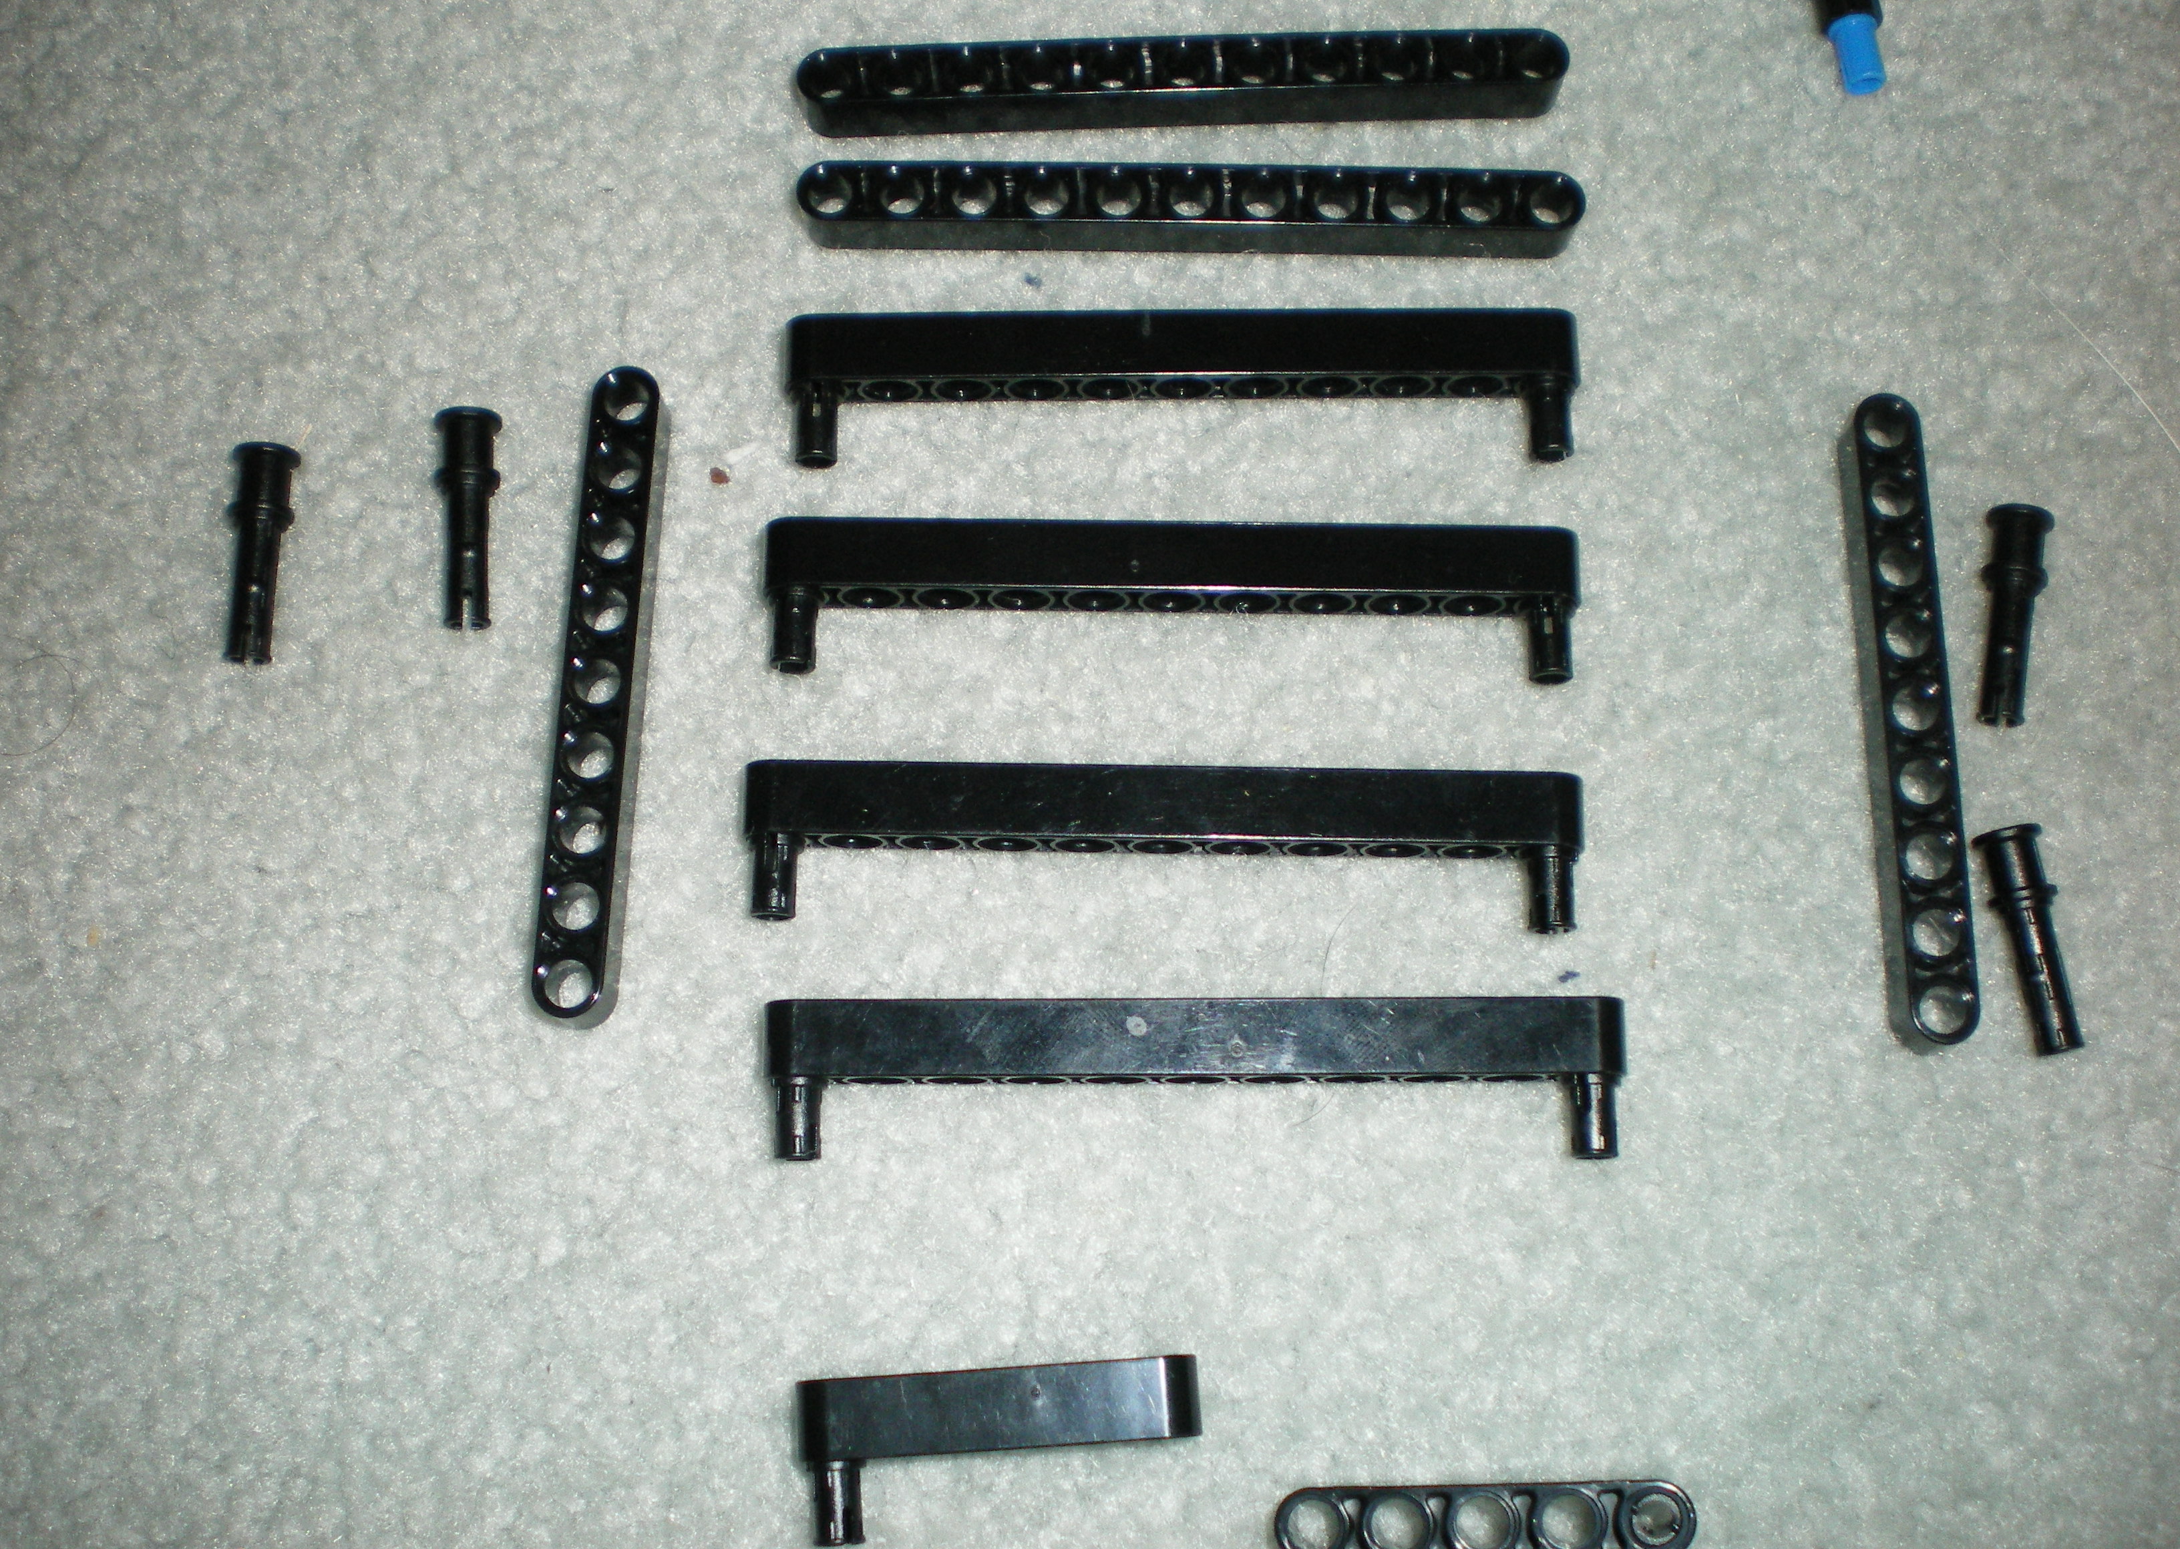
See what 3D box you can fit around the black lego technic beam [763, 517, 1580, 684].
[{"bbox_3d":[0.009,-0.018,0.241,0.087,0.007,0.016,1,73,-1],"label":"black lego technic beam"}]

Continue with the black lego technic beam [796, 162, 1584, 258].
[{"bbox_3d":[0.011,-0.064,0.255,0.087,0.008,0.007,1,78,0],"label":"black lego technic beam"}]

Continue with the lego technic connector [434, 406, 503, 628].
[{"bbox_3d":[-0.067,-0.028,0.243,0.007,0.007,0.024,-4,74,-2],"label":"lego technic connector"}]

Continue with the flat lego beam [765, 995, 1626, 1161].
[{"bbox_3d":[0.011,0.031,0.231,0.087,0.007,0.016,0,76,1],"label":"flat lego beam"}]

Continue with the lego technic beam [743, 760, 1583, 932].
[{"bbox_3d":[0.008,0.008,0.237,0.087,0.007,0.016,1,75,0],"label":"lego technic beam"}]

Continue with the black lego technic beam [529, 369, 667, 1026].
[{"bbox_3d":[-0.051,-0.009,0.237,0.007,0.008,0.071,2,73,0],"label":"black lego technic beam"}]

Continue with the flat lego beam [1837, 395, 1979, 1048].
[{"bbox_3d":[0.087,-0.006,0.241,0.007,0.008,0.071,-1,74,3],"label":"flat lego beam"}]

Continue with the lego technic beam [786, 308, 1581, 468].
[{"bbox_3d":[0.010,-0.042,0.248,0.087,0.007,0.016,-1,73,-1],"label":"lego technic beam"}]

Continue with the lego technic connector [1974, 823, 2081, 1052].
[{"bbox_3d":[0.097,0.017,0.232,0.007,0.007,0.024,-7,74,-3],"label":"lego technic connector"}]

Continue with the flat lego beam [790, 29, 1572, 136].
[{"bbox_3d":[0.011,-0.079,0.259,0.087,0.008,0.007,-1,70,-1],"label":"flat lego beam"}]

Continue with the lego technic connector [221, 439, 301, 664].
[{"bbox_3d":[-0.090,-0.024,0.246,0.007,0.007,0.024,1,78,0],"label":"lego technic connector"}]

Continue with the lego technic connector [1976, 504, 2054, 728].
[{"bbox_3d":[0.098,-0.017,0.242,0.007,0.007,0.024,12,74,3],"label":"lego technic connector"}]

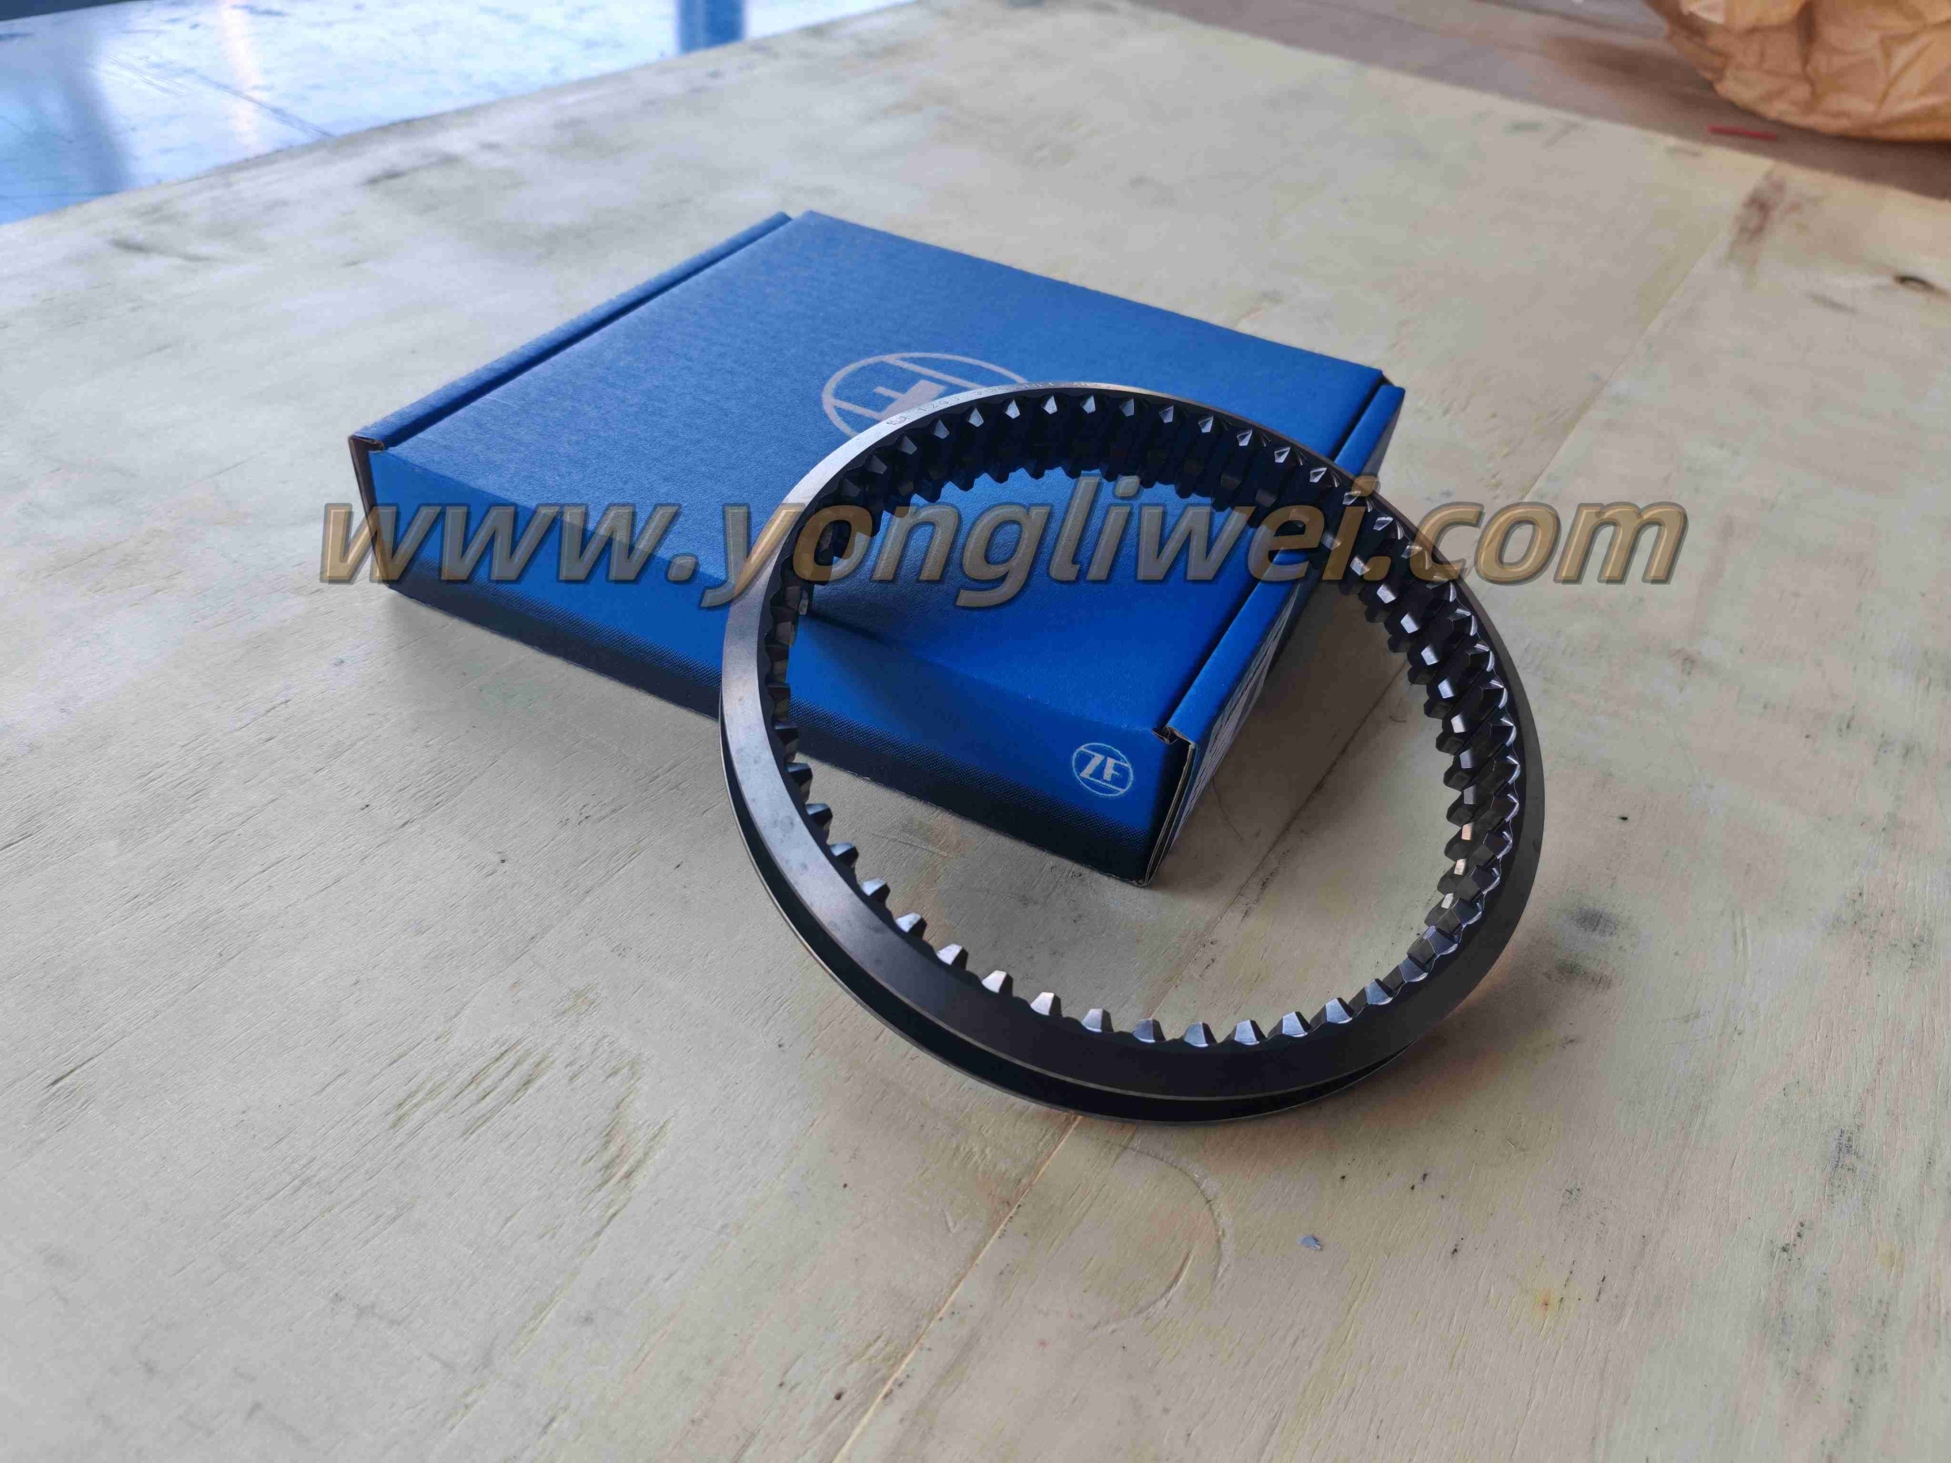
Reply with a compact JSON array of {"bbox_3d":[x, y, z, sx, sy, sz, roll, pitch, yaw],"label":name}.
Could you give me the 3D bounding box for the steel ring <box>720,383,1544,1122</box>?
[{"bbox_3d":[0.033,-0.005,0.310,0.168,0.025,0.168,5,57,-8],"label":"steel ring"}]

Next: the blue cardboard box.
[{"bbox_3d":[-0.013,-0.068,0.410,0.210,0.042,0.190,21,40,16],"label":"blue cardboard box"}]

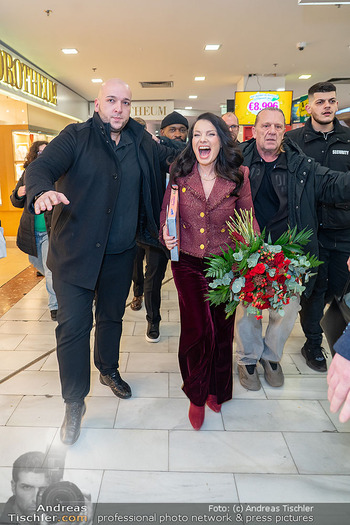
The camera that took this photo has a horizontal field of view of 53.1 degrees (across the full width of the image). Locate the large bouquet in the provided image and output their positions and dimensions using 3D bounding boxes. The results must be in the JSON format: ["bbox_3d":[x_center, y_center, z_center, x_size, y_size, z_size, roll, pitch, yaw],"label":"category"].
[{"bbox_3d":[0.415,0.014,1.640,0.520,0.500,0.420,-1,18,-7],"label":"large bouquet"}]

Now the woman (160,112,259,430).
[{"bbox_3d":[0.172,0.109,1.911,0.520,1.690,0.460,5,17,11],"label":"woman"}]

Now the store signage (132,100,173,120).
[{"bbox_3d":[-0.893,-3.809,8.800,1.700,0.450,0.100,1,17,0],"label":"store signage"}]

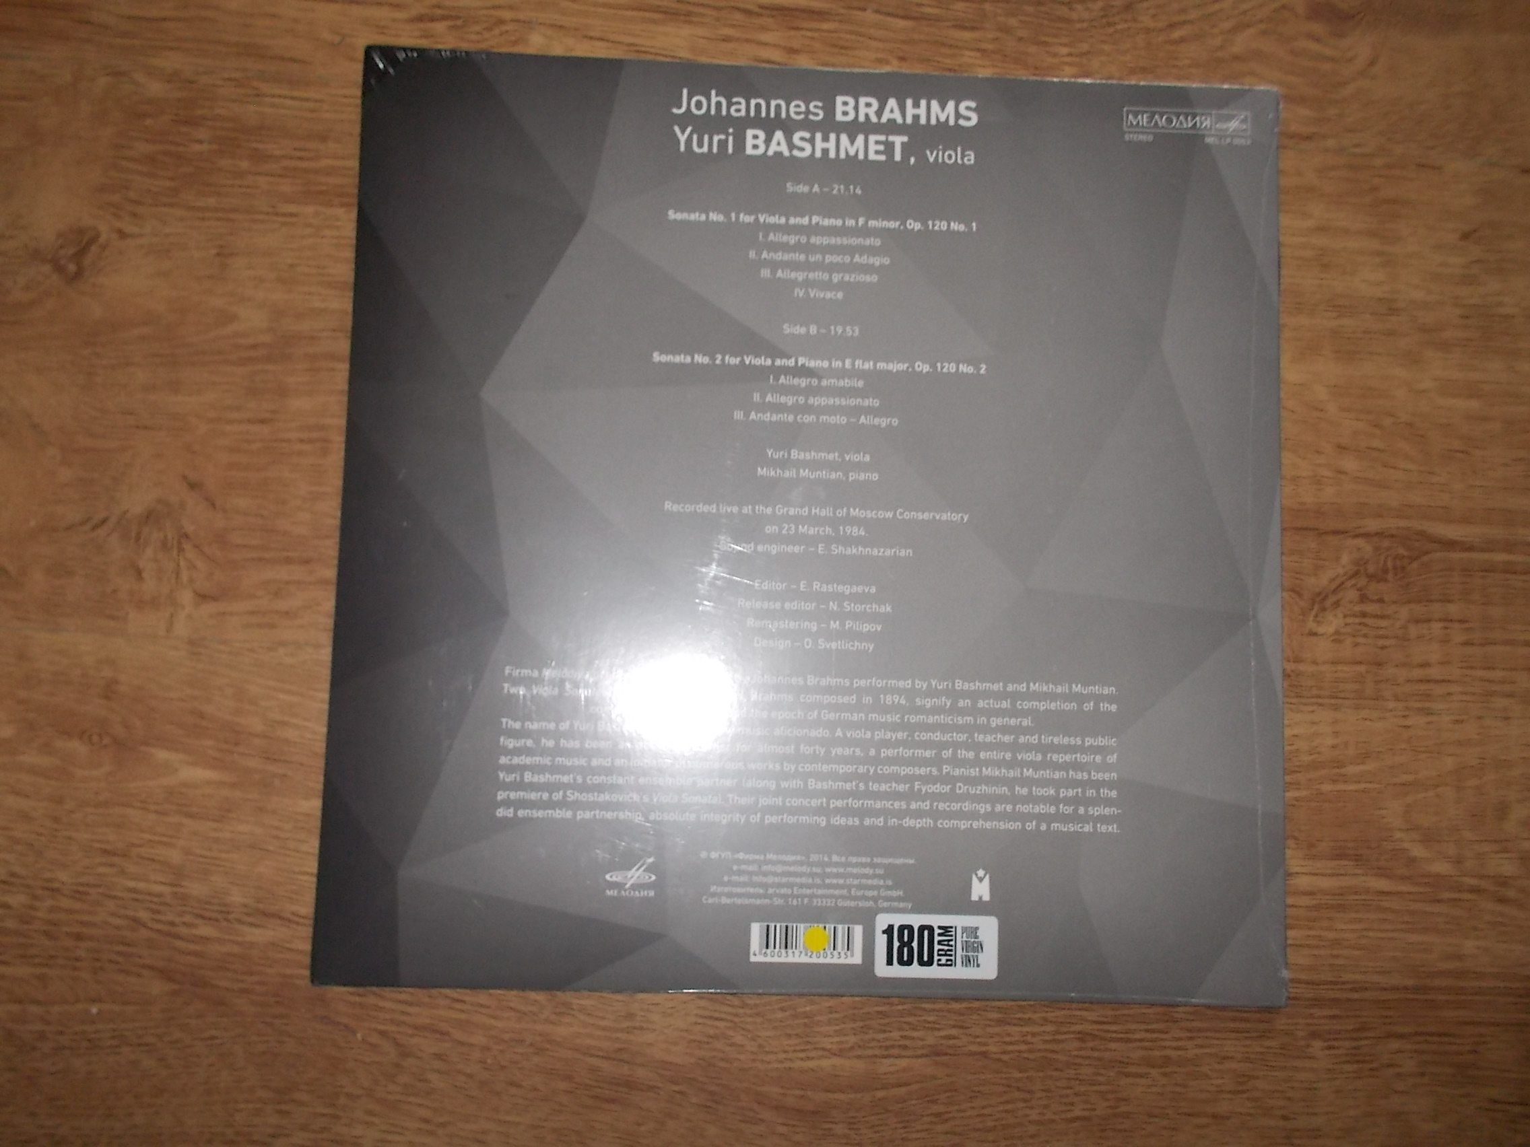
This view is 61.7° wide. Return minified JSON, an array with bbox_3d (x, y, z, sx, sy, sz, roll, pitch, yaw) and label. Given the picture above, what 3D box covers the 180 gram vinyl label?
[{"bbox_3d":[0.056,0.121,0.416,0.040,0.001,0.020,2,85,-2],"label":"180 gram vinyl label"}]

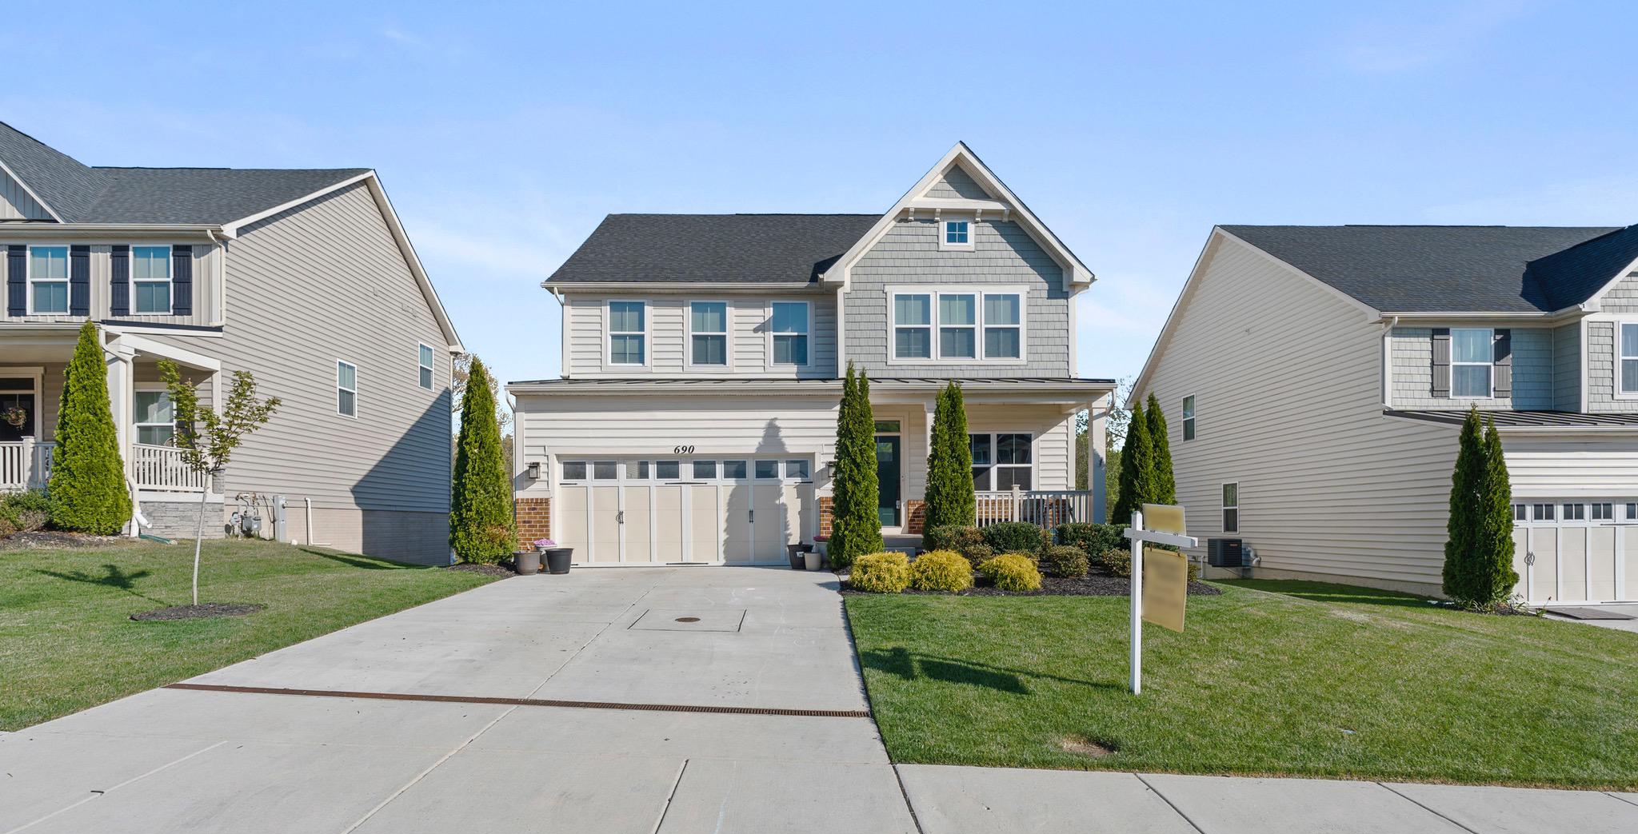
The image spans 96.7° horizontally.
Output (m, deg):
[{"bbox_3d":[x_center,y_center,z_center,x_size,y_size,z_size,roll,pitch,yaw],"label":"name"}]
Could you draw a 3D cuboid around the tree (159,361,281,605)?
[{"bbox_3d":[-7.734,0.860,9.400,1.450,3.120,1.350,0,-2,0],"label":"tree"}]

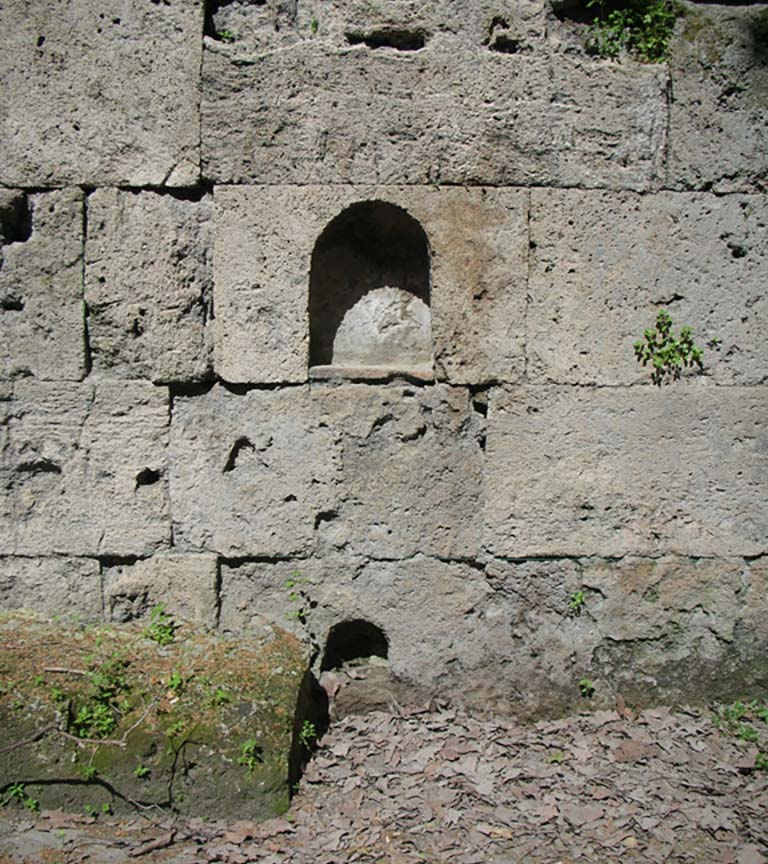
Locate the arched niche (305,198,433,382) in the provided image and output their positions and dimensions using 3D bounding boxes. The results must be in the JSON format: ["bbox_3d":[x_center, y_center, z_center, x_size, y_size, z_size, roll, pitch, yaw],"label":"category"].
[{"bbox_3d":[-0.053,-0.558,4.086,0.473,0.666,0.280,1,4,-1],"label":"arched niche"}]

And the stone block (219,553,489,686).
[{"bbox_3d":[-0.125,0.751,4.283,1.046,0.563,0.450,1,4,-1],"label":"stone block"}]

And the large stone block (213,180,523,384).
[{"bbox_3d":[-0.053,-0.581,4.179,1.203,0.750,0.450,1,4,-1],"label":"large stone block"}]

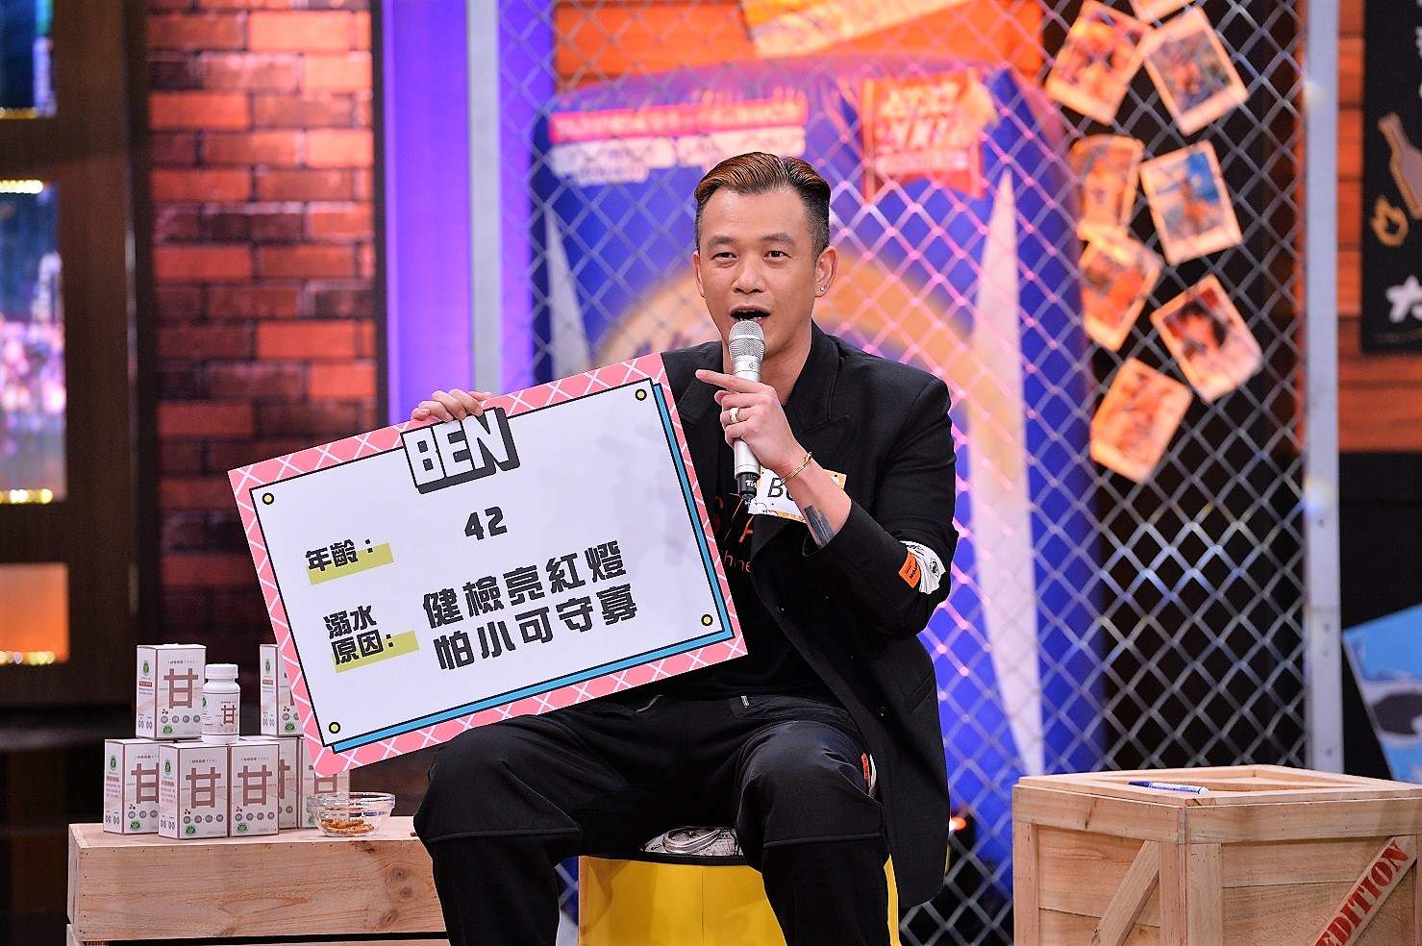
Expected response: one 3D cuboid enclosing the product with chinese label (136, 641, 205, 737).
[{"bbox_3d":[-0.709,0.288,10.373,0.068,0.117,0.068,-1,2,-25],"label":"product with chinese label"}]

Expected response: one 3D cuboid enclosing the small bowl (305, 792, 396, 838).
[{"bbox_3d":[-0.466,0.443,10.226,0.114,0.051,0.114,0,2,0],"label":"small bowl"}]

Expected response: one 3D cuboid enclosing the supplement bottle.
[{"bbox_3d":[-0.636,0.301,10.278,0.049,0.102,0.049,0,2,0],"label":"supplement bottle"}]

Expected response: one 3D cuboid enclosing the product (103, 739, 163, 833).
[{"bbox_3d":[-0.747,0.410,10.316,0.068,0.117,0.068,-1,2,-26],"label":"product"}]

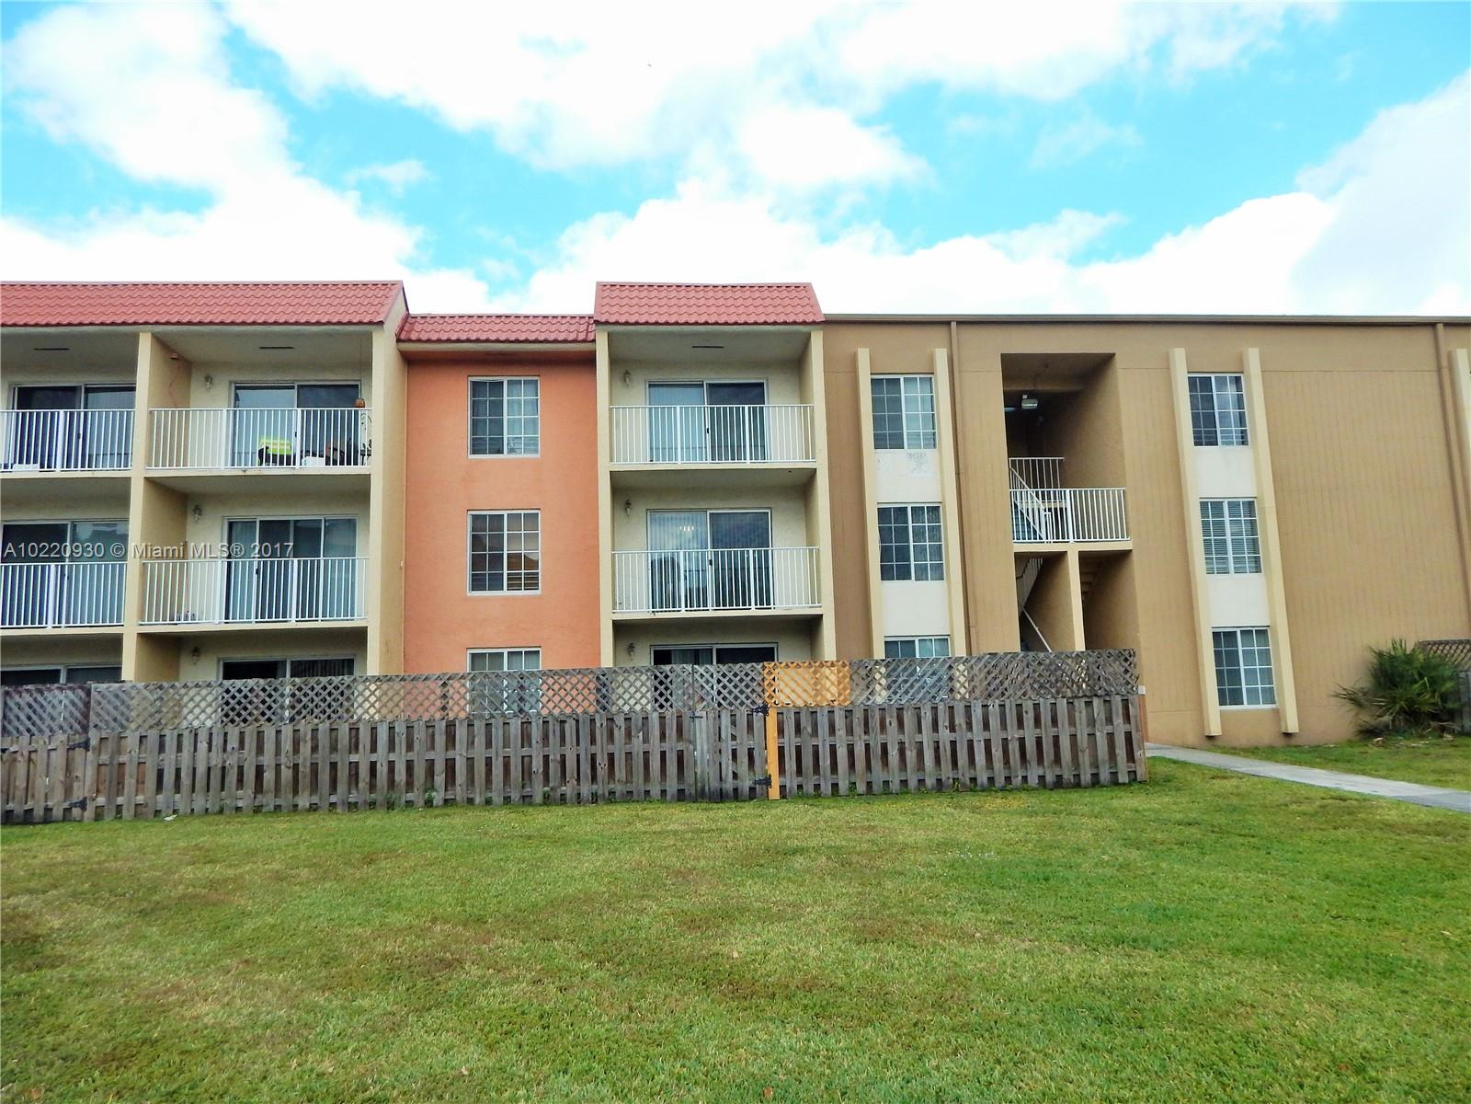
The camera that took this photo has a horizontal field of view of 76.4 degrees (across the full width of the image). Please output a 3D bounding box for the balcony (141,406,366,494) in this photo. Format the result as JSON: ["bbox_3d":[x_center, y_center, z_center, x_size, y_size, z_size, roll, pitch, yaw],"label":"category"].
[{"bbox_3d":[-8.277,-1.799,16.908,3.720,1.200,1.550,-1,-7,-5],"label":"balcony"}]

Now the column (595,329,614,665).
[{"bbox_3d":[-2.329,-0.077,16.790,0.220,7.971,0.300,-1,-7,-5],"label":"column"}]

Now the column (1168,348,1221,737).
[{"bbox_3d":[9.429,-0.296,19.221,0.225,7.945,0.200,-1,-7,-5],"label":"column"}]

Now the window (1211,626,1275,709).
[{"bbox_3d":[10.357,2.351,19.126,1.280,1.647,0.120,-1,-7,-5],"label":"window"}]

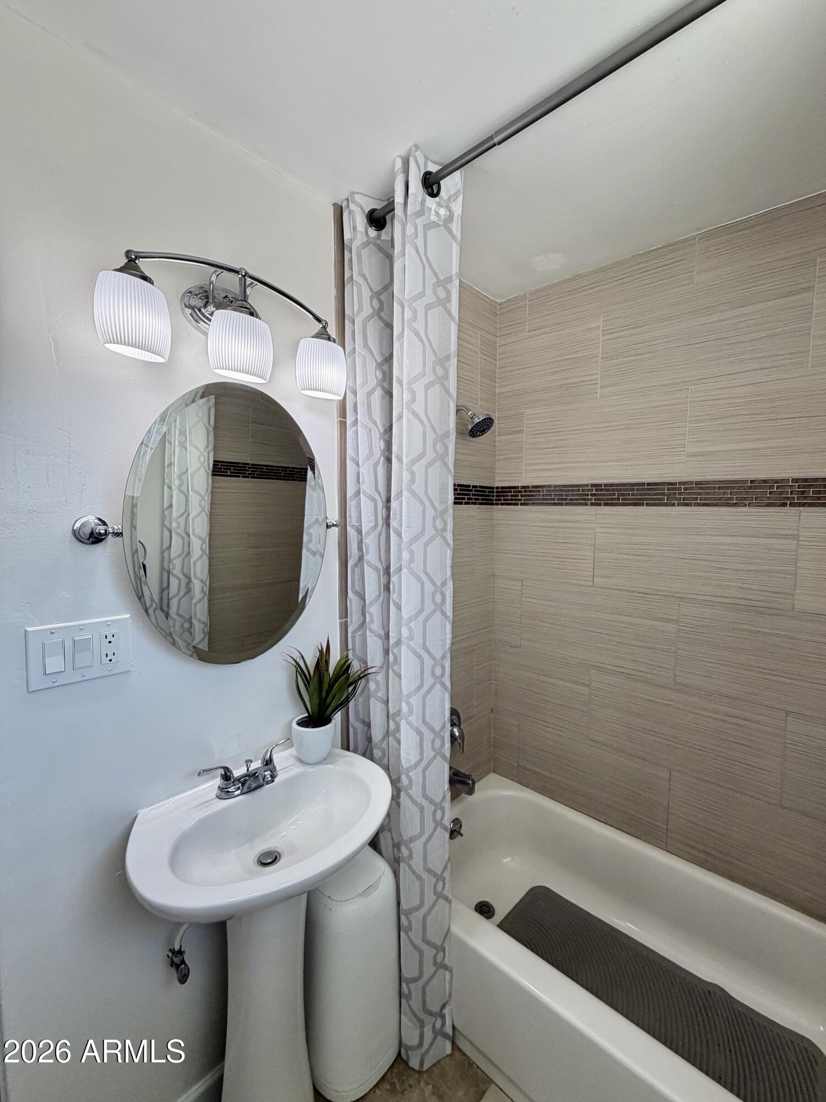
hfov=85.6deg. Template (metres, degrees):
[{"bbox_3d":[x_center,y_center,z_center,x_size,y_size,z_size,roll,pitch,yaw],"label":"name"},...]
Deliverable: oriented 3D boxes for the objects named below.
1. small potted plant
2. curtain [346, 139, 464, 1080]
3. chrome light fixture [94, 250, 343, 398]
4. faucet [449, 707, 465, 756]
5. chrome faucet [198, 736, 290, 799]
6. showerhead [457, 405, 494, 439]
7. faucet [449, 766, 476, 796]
[{"bbox_3d":[-0.228,0.399,1.176,0.195,0.318,0.205,0,5,0],"label":"small potted plant"},{"bbox_3d":[-0.051,0.199,1.217,0.395,2.250,0.115,5,7,44],"label":"curtain"},{"bbox_3d":[-0.391,-0.498,0.986,0.174,0.238,0.534,5,7,44],"label":"chrome light fixture"},{"bbox_3d":[0.166,0.712,1.732,0.082,0.173,0.174,5,7,44],"label":"faucet"},{"bbox_3d":[-0.371,0.526,1.050,0.152,0.085,0.226,5,7,44],"label":"chrome faucet"},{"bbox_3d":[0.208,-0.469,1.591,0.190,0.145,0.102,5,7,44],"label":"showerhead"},{"bbox_3d":[0.186,0.886,1.728,0.138,0.080,0.052,5,7,44],"label":"faucet"}]

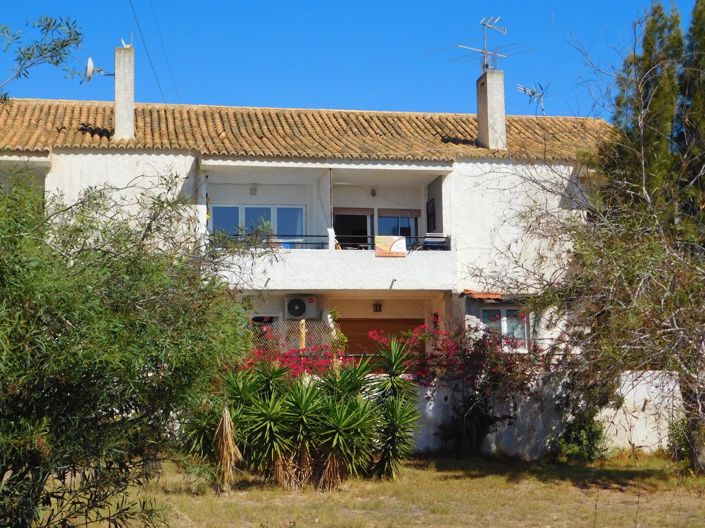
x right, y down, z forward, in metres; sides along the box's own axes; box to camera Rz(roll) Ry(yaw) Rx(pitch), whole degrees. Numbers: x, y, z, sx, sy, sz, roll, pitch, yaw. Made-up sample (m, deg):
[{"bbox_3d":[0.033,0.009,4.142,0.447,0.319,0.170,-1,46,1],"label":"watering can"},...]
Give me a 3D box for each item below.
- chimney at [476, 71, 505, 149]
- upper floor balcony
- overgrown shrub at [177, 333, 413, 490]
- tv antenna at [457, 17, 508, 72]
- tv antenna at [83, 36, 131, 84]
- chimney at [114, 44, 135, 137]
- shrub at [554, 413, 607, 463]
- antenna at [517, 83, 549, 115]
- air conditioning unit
[{"bbox_3d":[3.538,-3.791,30.534,0.450,1.970,0.820,0,-6,-12],"label":"chimney"},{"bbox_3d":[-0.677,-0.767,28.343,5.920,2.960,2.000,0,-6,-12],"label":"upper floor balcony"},{"bbox_3d":[-0.848,2.233,18.603,3.550,2.250,2.100,0,-6,-12],"label":"overgrown shrub"},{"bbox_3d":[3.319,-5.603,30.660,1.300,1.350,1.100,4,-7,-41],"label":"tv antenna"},{"bbox_3d":[-5.843,-4.857,28.525,1.100,1.100,0.650,1,-6,-23],"label":"tv antenna"},{"bbox_3d":[-5.421,-3.955,28.576,0.445,2.220,0.800,0,-6,-12],"label":"chimney"},{"bbox_3d":[4.405,3.306,23.213,0.900,0.930,0.800,0,-6,-12],"label":"shrub"},{"bbox_3d":[5.294,-4.868,35.323,0.600,0.920,1.200,-5,-7,39],"label":"antenna"},{"bbox_3d":[-1.170,1.036,28.364,0.780,0.560,0.300,0,-6,-12],"label":"air conditioning unit"}]

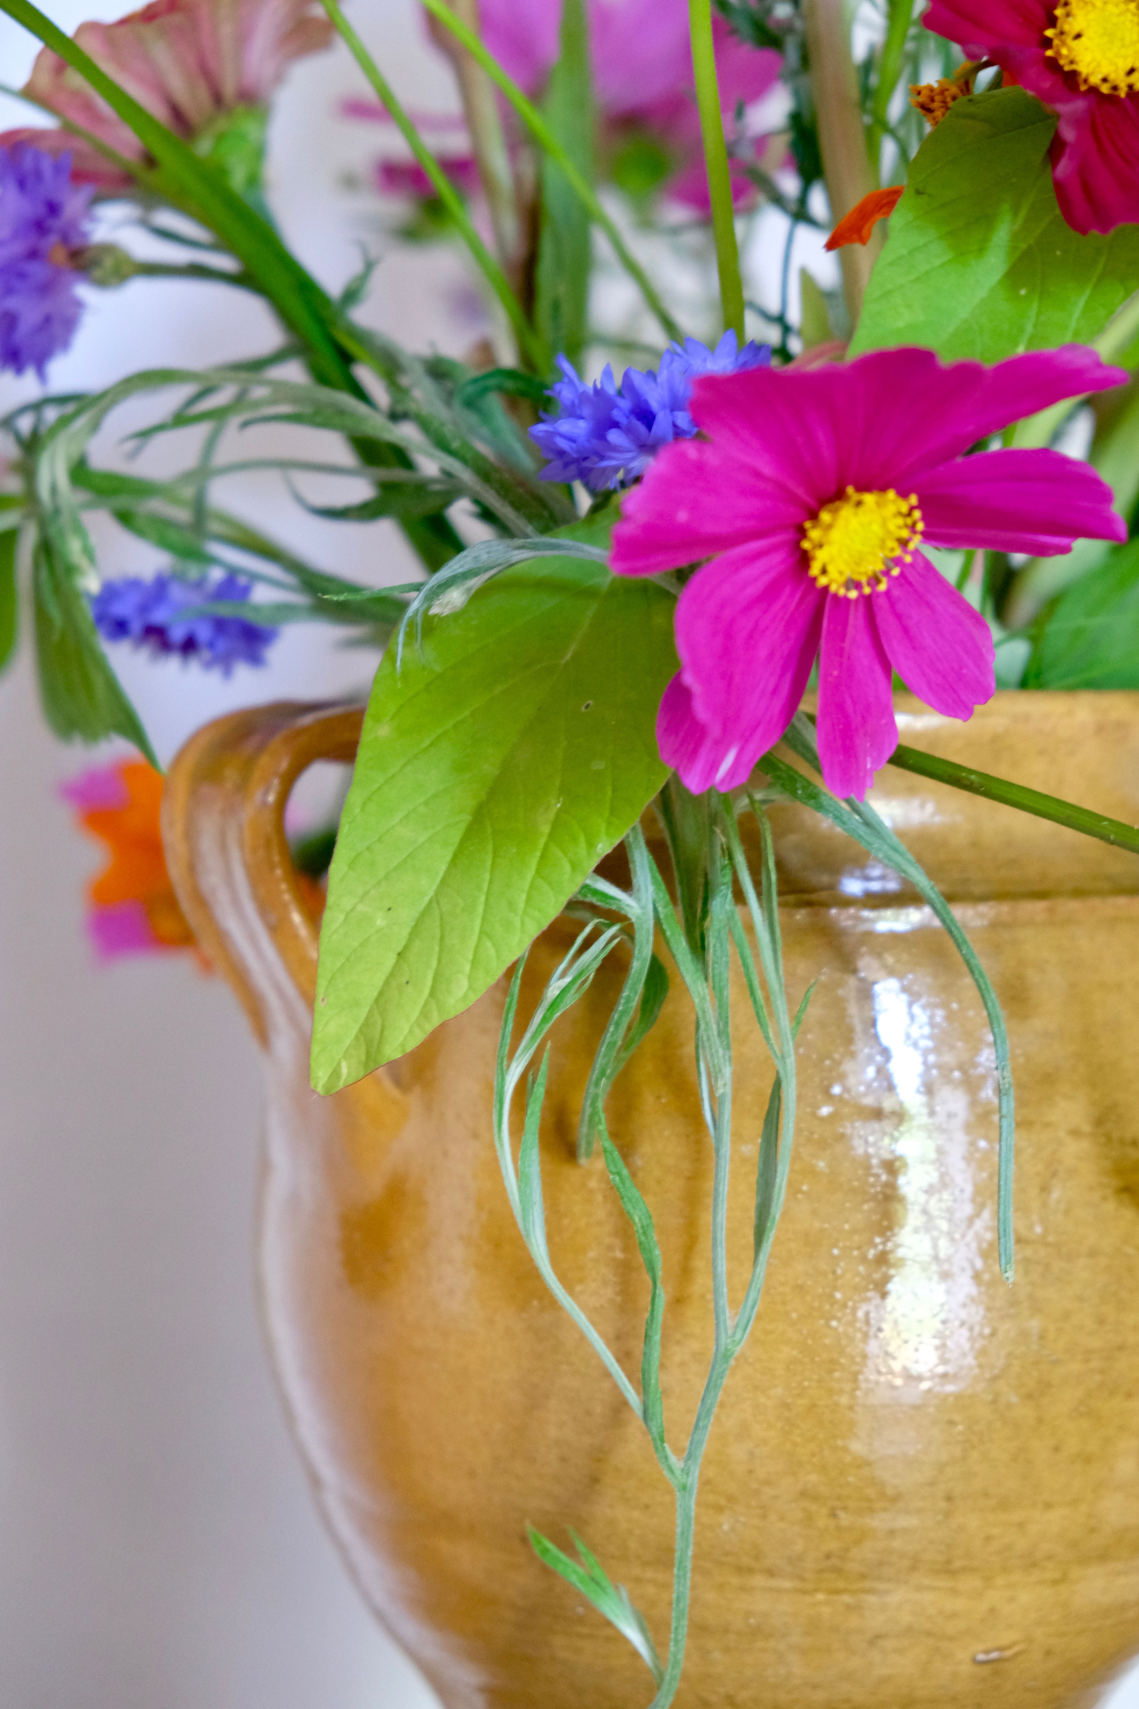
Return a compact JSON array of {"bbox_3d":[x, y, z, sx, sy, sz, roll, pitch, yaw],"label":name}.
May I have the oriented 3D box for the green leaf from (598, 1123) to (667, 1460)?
[{"bbox_3d":[0.012,0.072,0.650,0.008,0.056,0.007,-10,-2,0],"label":"green leaf"}]

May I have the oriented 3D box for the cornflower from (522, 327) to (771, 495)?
[{"bbox_3d":[0.014,-0.072,0.645,0.041,0.024,0.038,-13,16,12],"label":"cornflower"}]

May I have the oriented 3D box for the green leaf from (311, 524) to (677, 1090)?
[{"bbox_3d":[-0.014,-0.010,0.641,0.050,0.112,0.014,29,-17,5],"label":"green leaf"}]

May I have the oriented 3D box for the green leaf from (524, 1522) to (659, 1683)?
[{"bbox_3d":[0.005,0.123,0.650,0.008,0.033,0.009,-37,12,0],"label":"green leaf"}]

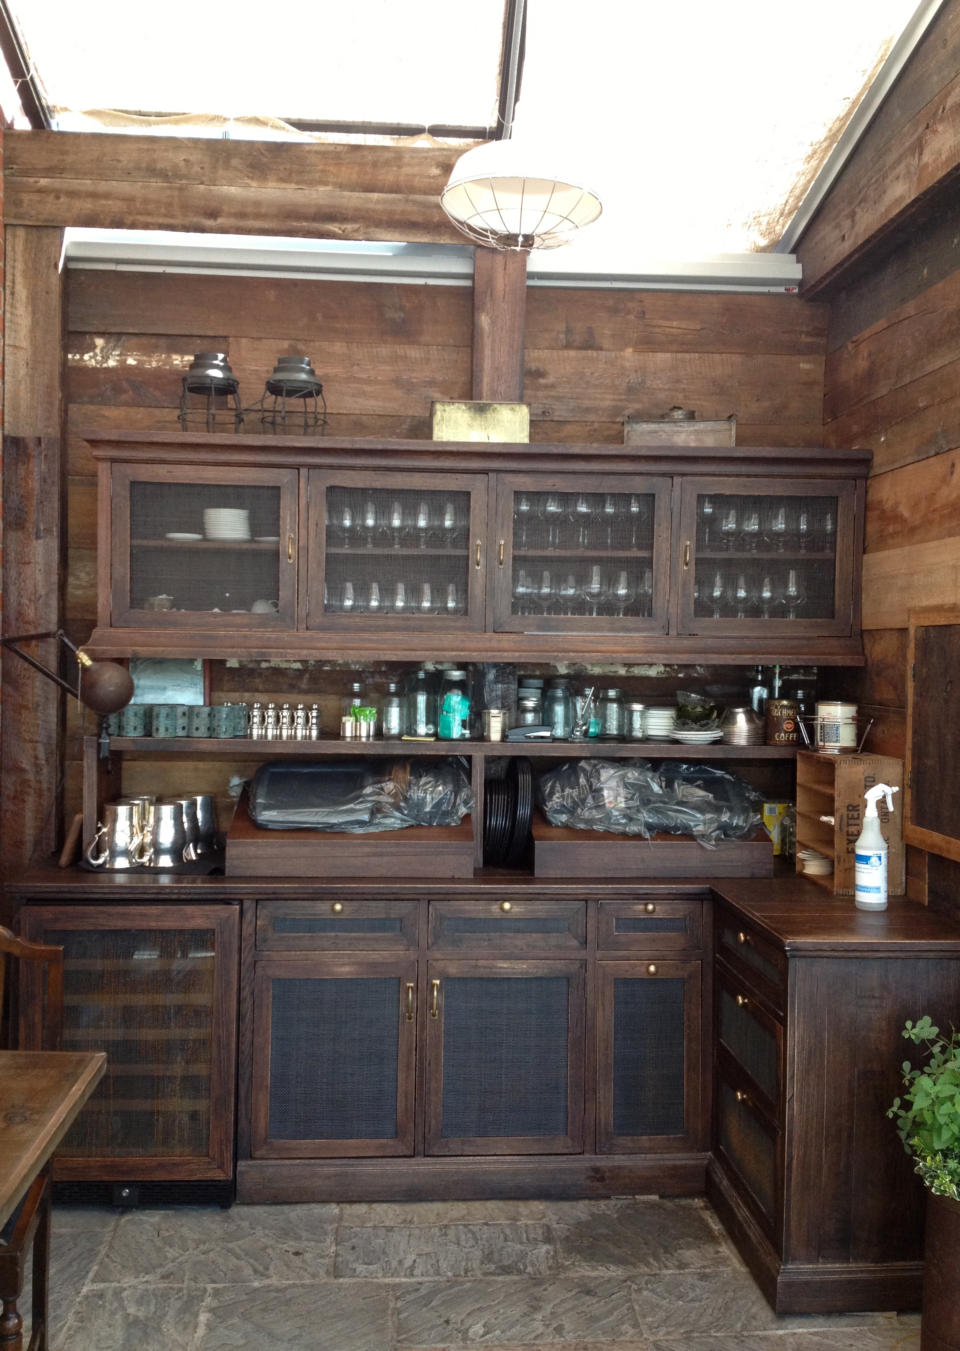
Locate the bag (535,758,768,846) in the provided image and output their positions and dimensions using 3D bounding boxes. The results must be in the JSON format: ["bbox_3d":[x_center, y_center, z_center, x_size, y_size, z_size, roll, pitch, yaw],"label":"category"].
[{"bbox_3d":[0.541,0.387,4.319,0.725,0.234,0.380,1,1,-4],"label":"bag"}]

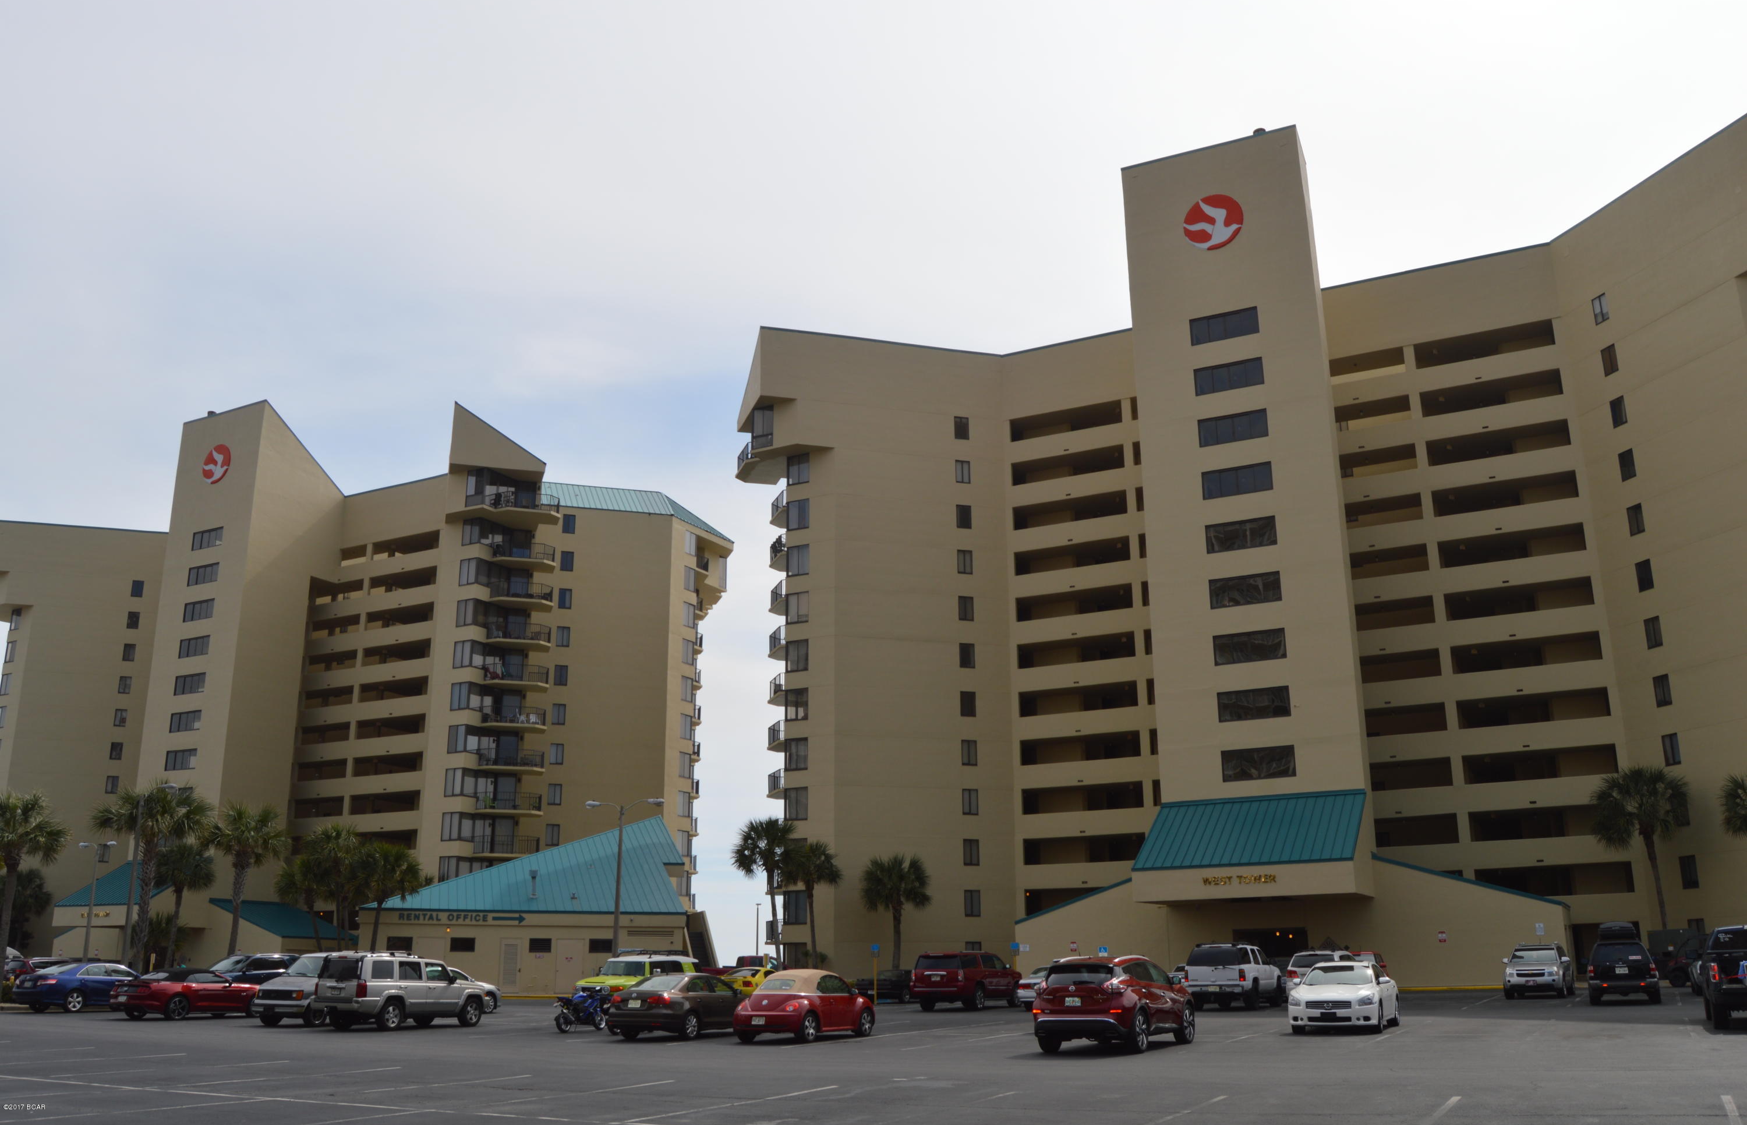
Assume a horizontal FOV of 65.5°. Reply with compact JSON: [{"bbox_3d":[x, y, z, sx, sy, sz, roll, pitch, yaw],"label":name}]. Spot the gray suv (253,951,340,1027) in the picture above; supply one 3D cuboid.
[{"bbox_3d":[-14.381,11.451,36.454,1.965,1.870,4.490,-8,-18,24],"label":"gray suv"}]

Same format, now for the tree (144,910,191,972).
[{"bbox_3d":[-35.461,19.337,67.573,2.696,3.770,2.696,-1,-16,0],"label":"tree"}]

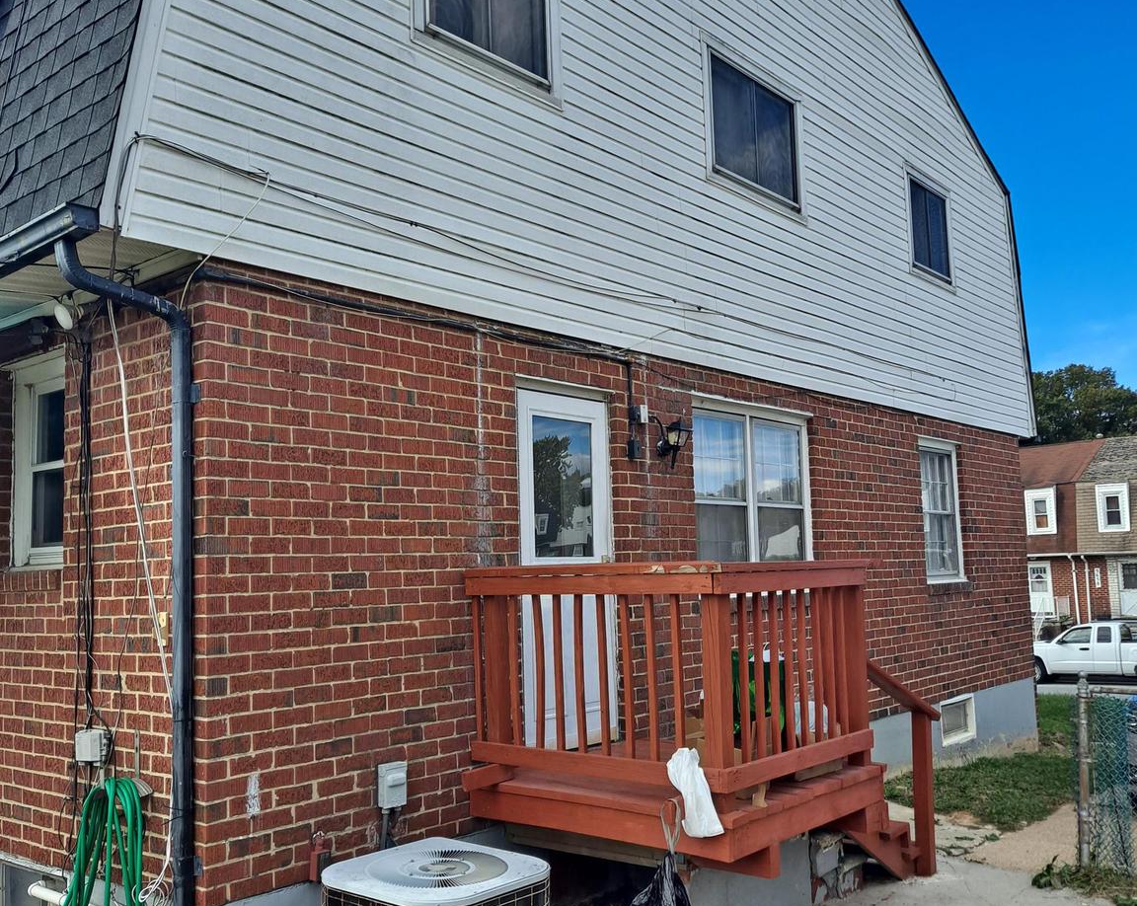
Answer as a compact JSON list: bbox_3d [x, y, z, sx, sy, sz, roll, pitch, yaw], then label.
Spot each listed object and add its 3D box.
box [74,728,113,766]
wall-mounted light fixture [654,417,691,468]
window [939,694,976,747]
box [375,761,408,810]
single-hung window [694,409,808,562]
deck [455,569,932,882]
[{"bbox_3d":[-2.155,1.328,4.944,0.210,0.155,0.070,-7,-8,40],"label":"box"},{"bbox_3d":[0.670,-0.062,6.978,0.220,0.339,0.170,-7,-8,40],"label":"wall-mounted light fixture"},{"bbox_3d":[3.666,2.525,10.378,0.120,0.425,0.880,-7,-8,40],"label":"window"},{"bbox_3d":[-0.815,1.536,5.080,0.080,0.205,0.135,-7,-8,40],"label":"box"},{"bbox_3d":[1.360,0.386,8.037,0.110,1.310,1.710,-7,-8,40],"label":"single-hung window"},{"bbox_3d":[0.892,1.493,5.963,1.560,1.785,2.550,-7,-8,40],"label":"deck"}]

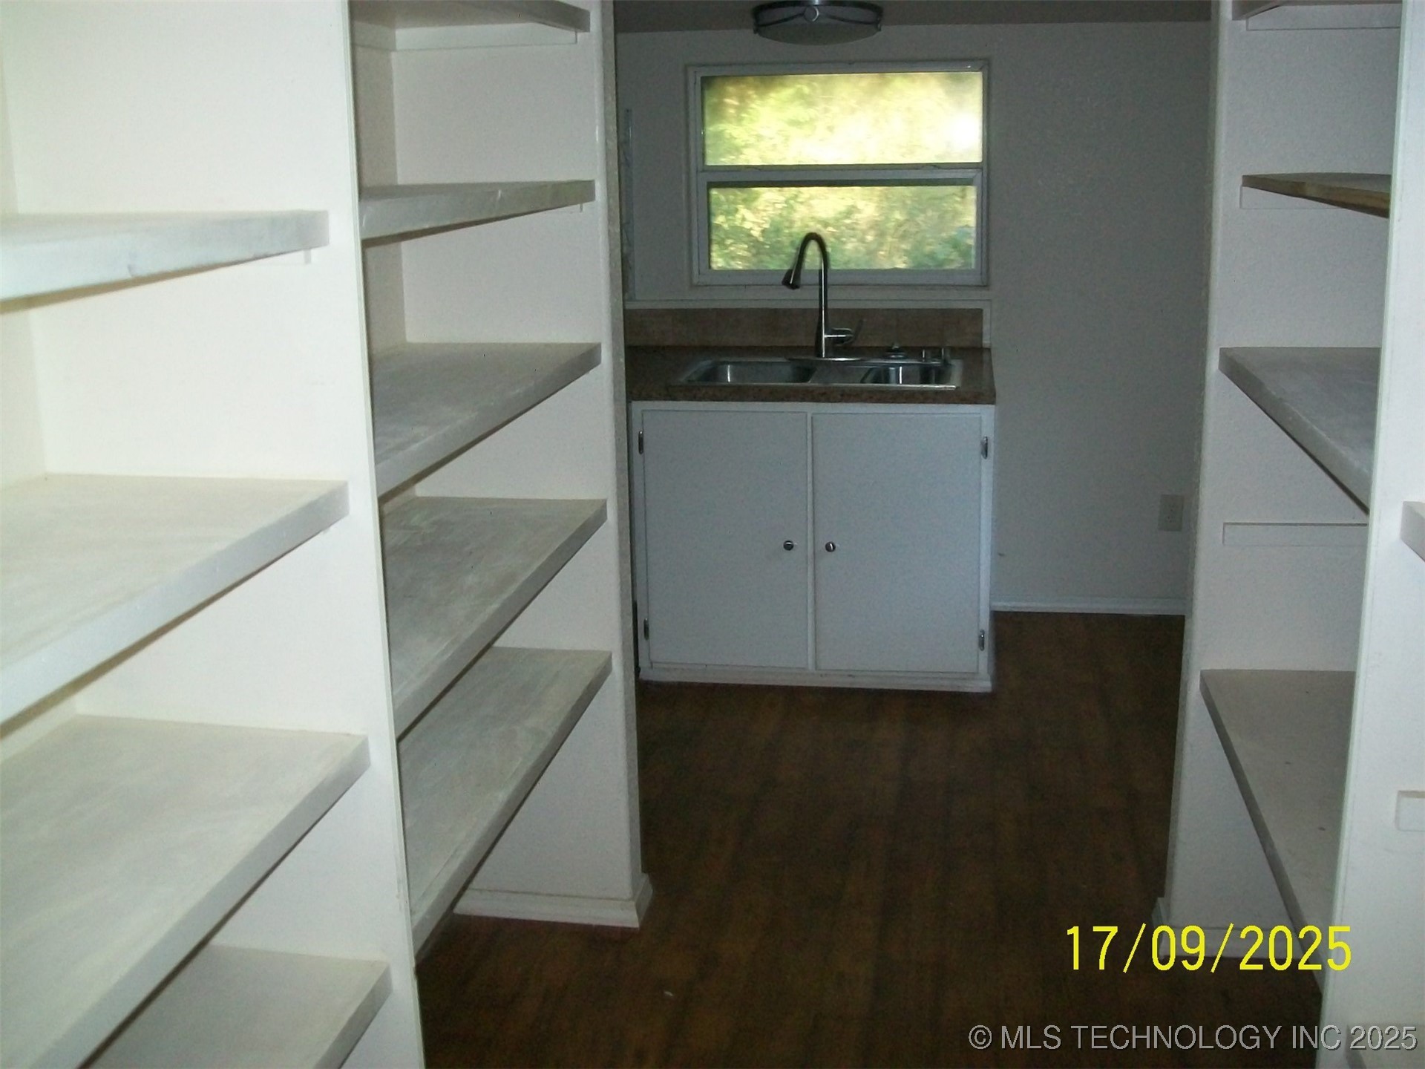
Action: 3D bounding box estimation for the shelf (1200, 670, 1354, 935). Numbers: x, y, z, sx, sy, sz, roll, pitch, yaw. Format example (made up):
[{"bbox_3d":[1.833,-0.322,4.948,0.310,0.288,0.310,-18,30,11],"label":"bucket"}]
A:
[{"bbox_3d":[1.013,0.429,2.222,0.383,0.039,1.158,2,15,10],"label":"shelf"}]

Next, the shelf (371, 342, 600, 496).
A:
[{"bbox_3d":[-0.498,-0.198,2.278,0.383,0.039,1.168,2,15,10],"label":"shelf"}]

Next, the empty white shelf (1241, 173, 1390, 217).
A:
[{"bbox_3d":[1.003,-0.459,1.987,0.369,0.021,1.158,2,15,10],"label":"empty white shelf"}]

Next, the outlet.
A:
[{"bbox_3d":[1.532,-0.069,4.945,0.075,0.121,0.012,2,15,10],"label":"outlet"}]

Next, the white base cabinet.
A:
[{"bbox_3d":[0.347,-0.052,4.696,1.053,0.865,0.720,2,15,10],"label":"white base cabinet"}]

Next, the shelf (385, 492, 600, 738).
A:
[{"bbox_3d":[-0.493,0.098,2.356,0.383,0.039,1.168,2,15,10],"label":"shelf"}]

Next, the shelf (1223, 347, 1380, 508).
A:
[{"bbox_3d":[1.002,-0.161,2.067,0.383,0.039,1.158,2,15,10],"label":"shelf"}]

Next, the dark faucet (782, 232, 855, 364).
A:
[{"bbox_3d":[0.313,-0.721,4.558,0.120,0.395,0.245,9,18,34],"label":"dark faucet"}]

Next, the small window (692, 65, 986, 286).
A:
[{"bbox_3d":[0.409,-1.172,4.867,0.965,0.711,0.070,2,15,10],"label":"small window"}]

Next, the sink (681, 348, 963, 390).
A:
[{"bbox_3d":[0.330,-0.403,4.486,0.820,0.190,0.555,2,15,10],"label":"sink"}]

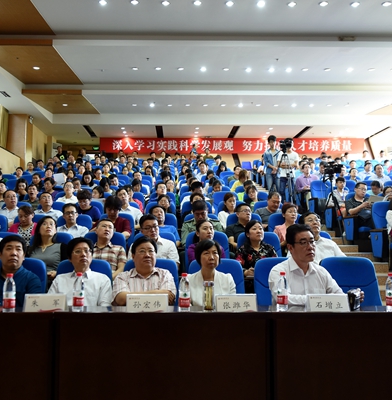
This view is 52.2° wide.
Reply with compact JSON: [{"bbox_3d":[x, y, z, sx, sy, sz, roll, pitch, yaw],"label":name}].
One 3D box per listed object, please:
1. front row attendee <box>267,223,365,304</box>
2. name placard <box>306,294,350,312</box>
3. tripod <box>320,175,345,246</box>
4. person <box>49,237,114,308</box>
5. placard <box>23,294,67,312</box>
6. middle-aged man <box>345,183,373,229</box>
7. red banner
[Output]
[{"bbox_3d":[0.766,0.822,2.773,0.580,1.300,0.850,1,-4,-15],"label":"front row attendee"},{"bbox_3d":[0.694,0.545,2.091,0.225,0.105,0.080,0,-4,0],"label":"name placard"},{"bbox_3d":[2.390,0.162,7.004,0.620,1.250,0.620,0,-4,0],"label":"tripod"},{"bbox_3d":[-0.860,0.881,2.879,0.540,1.213,0.750,0,-4,-3],"label":"person"},{"bbox_3d":[-0.787,0.545,2.091,0.225,0.105,0.080,0,-4,0],"label":"placard"},{"bbox_3d":[2.645,0.310,6.393,0.540,1.207,0.780,1,-4,-15],"label":"middle-aged man"},{"bbox_3d":[1.475,-2.162,16.162,10.550,0.640,0.040,0,-4,0],"label":"red banner"}]

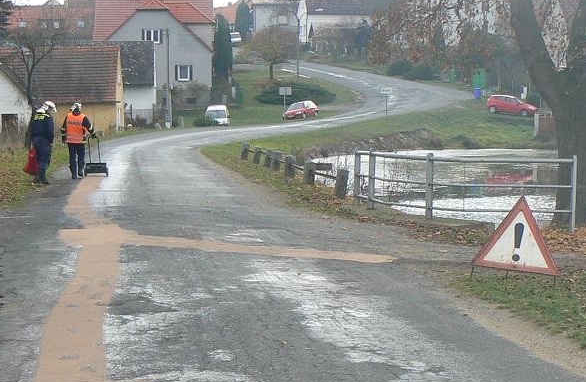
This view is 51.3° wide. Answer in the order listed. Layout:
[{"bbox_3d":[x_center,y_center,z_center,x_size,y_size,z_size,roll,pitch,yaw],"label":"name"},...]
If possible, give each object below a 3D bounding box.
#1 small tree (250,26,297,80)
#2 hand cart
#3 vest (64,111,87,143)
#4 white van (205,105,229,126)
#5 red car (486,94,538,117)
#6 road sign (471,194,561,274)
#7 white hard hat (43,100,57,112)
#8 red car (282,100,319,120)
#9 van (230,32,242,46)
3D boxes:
[{"bbox_3d":[-2.143,-15.187,67.000,4.900,5.900,4.900,0,8,0],"label":"small tree"},{"bbox_3d":[-4.747,-0.827,14.750,0.570,0.950,0.600,-1,8,-8],"label":"hand cart"},{"bbox_3d":[-5.237,-1.507,14.700,0.500,0.750,0.320,-1,8,-8],"label":"vest"},{"bbox_3d":[-6.722,-6.731,54.500,1.800,1.900,4.300,0,8,-2],"label":"white van"},{"bbox_3d":[17.389,-6.710,48.300,3.970,1.470,1.700,7,9,17],"label":"red car"},{"bbox_3d":[2.350,0.437,6.320,0.900,0.780,0.060,7,-3,23],"label":"road sign"},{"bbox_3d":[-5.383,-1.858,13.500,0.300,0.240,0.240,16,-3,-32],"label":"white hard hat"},{"bbox_3d":[0.722,-6.839,51.800,1.650,1.450,3.800,-4,6,25],"label":"red car"},{"bbox_3d":[-9.176,-24.589,98.500,1.800,1.900,4.400,-1,8,-8],"label":"van"}]

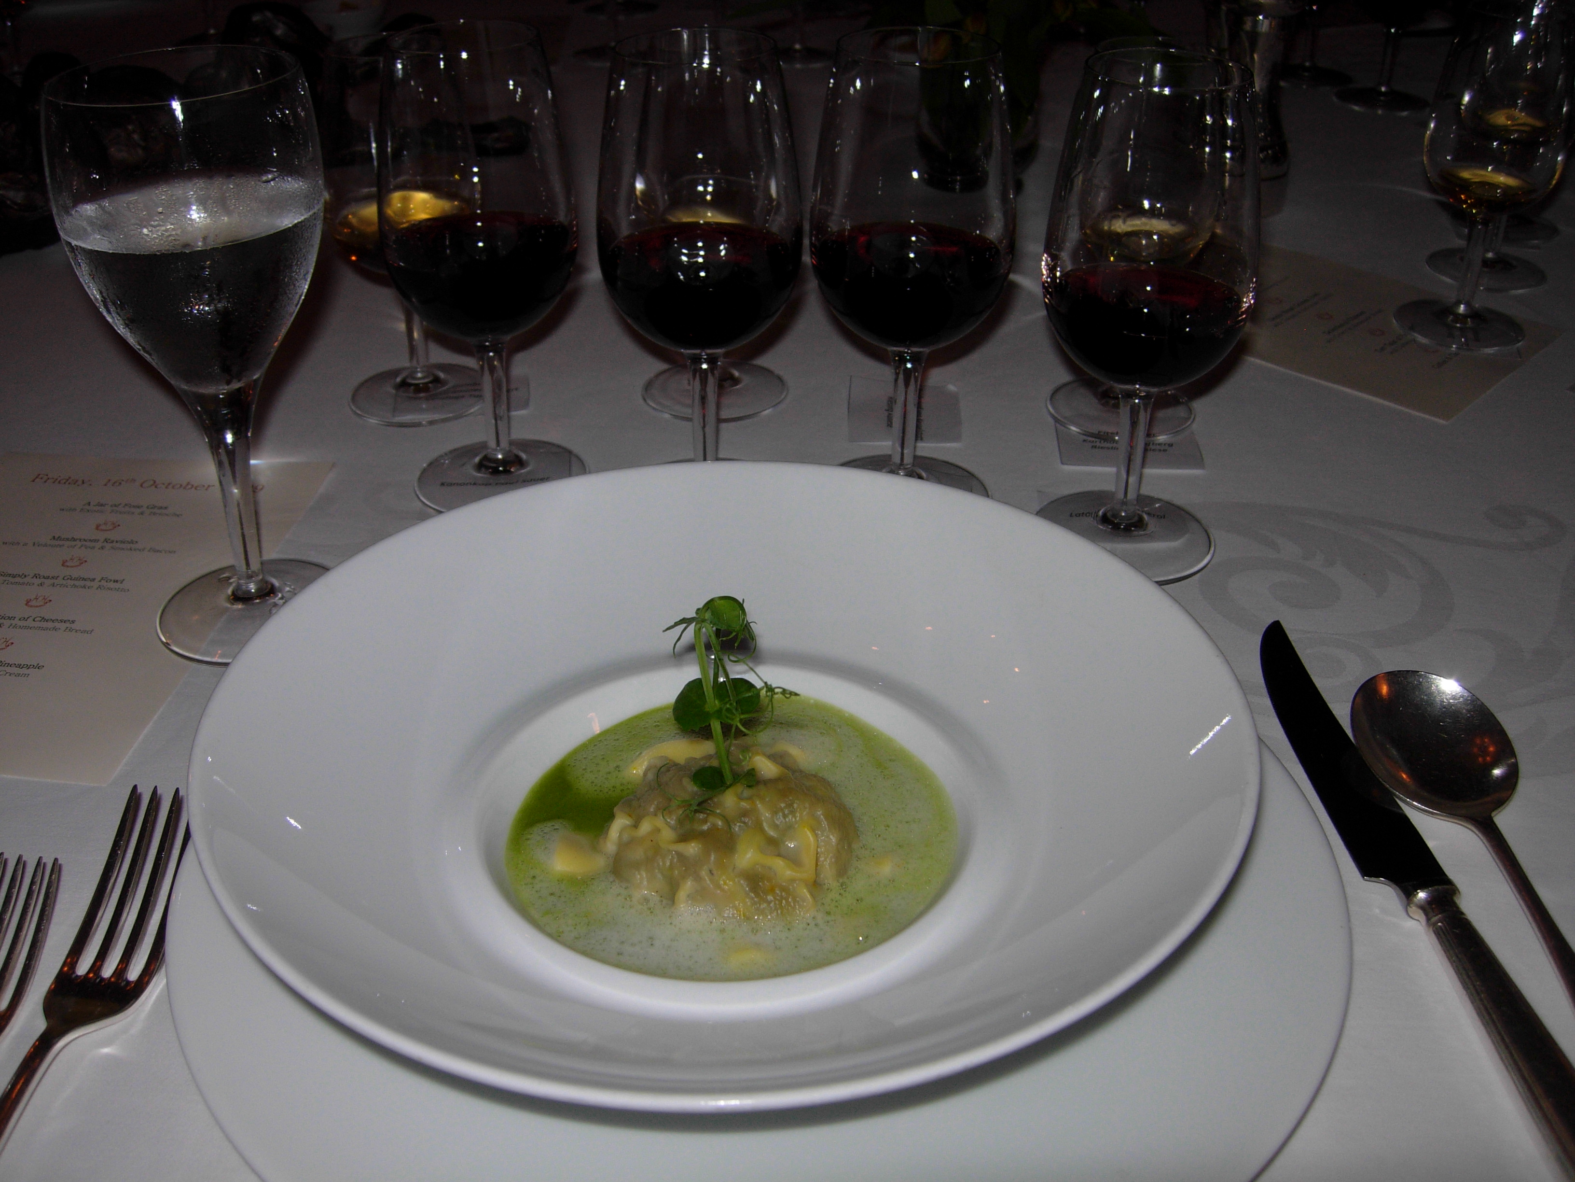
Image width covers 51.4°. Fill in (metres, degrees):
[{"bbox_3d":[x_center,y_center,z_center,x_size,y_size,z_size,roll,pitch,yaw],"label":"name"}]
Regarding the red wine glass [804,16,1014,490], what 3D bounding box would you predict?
[{"bbox_3d":[0.041,-0.101,0.548,0.067,0.158,0.067,0,31,0],"label":"red wine glass"}]

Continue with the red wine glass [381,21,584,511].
[{"bbox_3d":[-0.103,-0.107,0.557,0.067,0.158,0.067,0,31,0],"label":"red wine glass"}]

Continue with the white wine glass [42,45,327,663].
[{"bbox_3d":[-0.163,-0.064,0.475,0.073,0.168,0.073,0,31,0],"label":"white wine glass"}]

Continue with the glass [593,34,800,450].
[{"bbox_3d":[-0.028,-0.100,0.545,0.067,0.158,0.067,0,31,0],"label":"glass"}]

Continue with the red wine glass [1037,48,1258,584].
[{"bbox_3d":[0.112,-0.084,0.519,0.067,0.158,0.067,0,31,0],"label":"red wine glass"}]

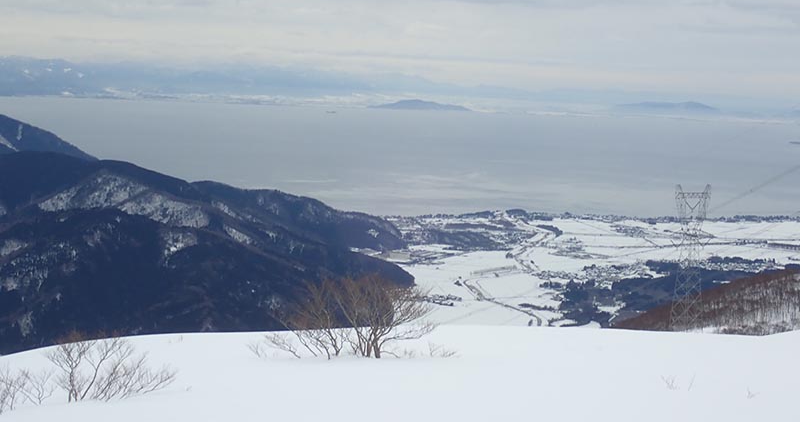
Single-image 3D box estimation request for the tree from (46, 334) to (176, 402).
[{"bbox_3d":[-3.649,1.992,19.000,1.600,0.820,1.200,2,6,0],"label":"tree"}]

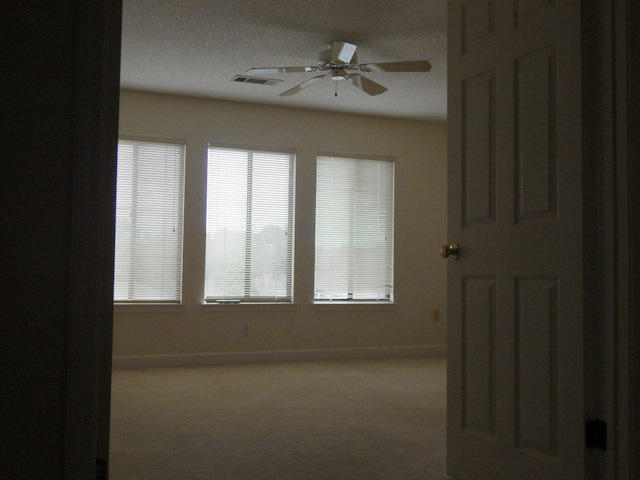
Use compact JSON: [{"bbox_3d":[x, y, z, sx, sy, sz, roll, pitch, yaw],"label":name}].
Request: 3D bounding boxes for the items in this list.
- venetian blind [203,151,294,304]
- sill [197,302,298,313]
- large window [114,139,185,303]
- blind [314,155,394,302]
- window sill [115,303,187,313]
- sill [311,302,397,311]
[{"bbox_3d":[-0.665,-0.122,6.723,0.861,1.458,0.100,2,-3,-21],"label":"venetian blind"},{"bbox_3d":[-0.654,0.642,6.638,0.955,0.076,0.100,2,-3,-21],"label":"sill"},{"bbox_3d":[-1.667,-0.158,6.324,0.863,1.458,0.045,2,-3,-21],"label":"large window"},{"bbox_3d":[0.348,-0.100,7.096,0.863,1.475,0.045,2,-3,-21],"label":"blind"},{"bbox_3d":[-1.657,0.611,6.254,0.939,0.076,0.100,2,-3,-21],"label":"window sill"},{"bbox_3d":[0.355,0.672,7.025,0.939,0.073,0.100,2,-3,-21],"label":"sill"}]

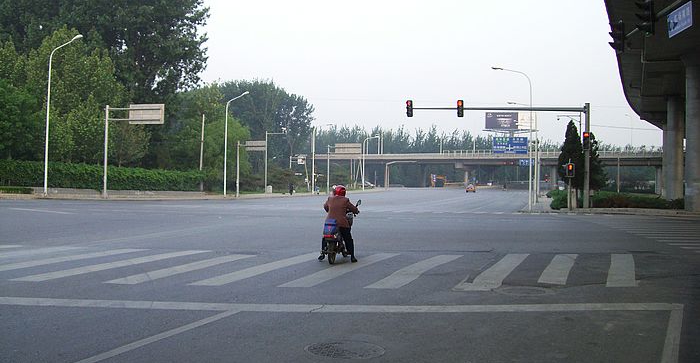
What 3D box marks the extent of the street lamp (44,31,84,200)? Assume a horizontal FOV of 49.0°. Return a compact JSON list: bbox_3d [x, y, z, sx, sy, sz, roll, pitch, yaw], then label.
[{"bbox_3d":[-19.295,-4.428,51.574,2.750,10.900,0.350,1,0,20],"label":"street lamp"}]

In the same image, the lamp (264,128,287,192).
[{"bbox_3d":[-7.752,-2.084,80.704,2.350,7.050,0.350,1,0,16],"label":"lamp"}]

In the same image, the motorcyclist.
[{"bbox_3d":[-0.212,0.860,15.550,0.720,1.530,1.550,1,0,13],"label":"motorcyclist"}]

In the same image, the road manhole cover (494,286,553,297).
[{"bbox_3d":[2.619,1.658,11.600,0.800,0.050,0.800,1,0,14],"label":"road manhole cover"}]

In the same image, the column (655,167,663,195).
[{"bbox_3d":[66.245,0.000,165.000,1.300,6.000,1.300,1,0,14],"label":"column"}]

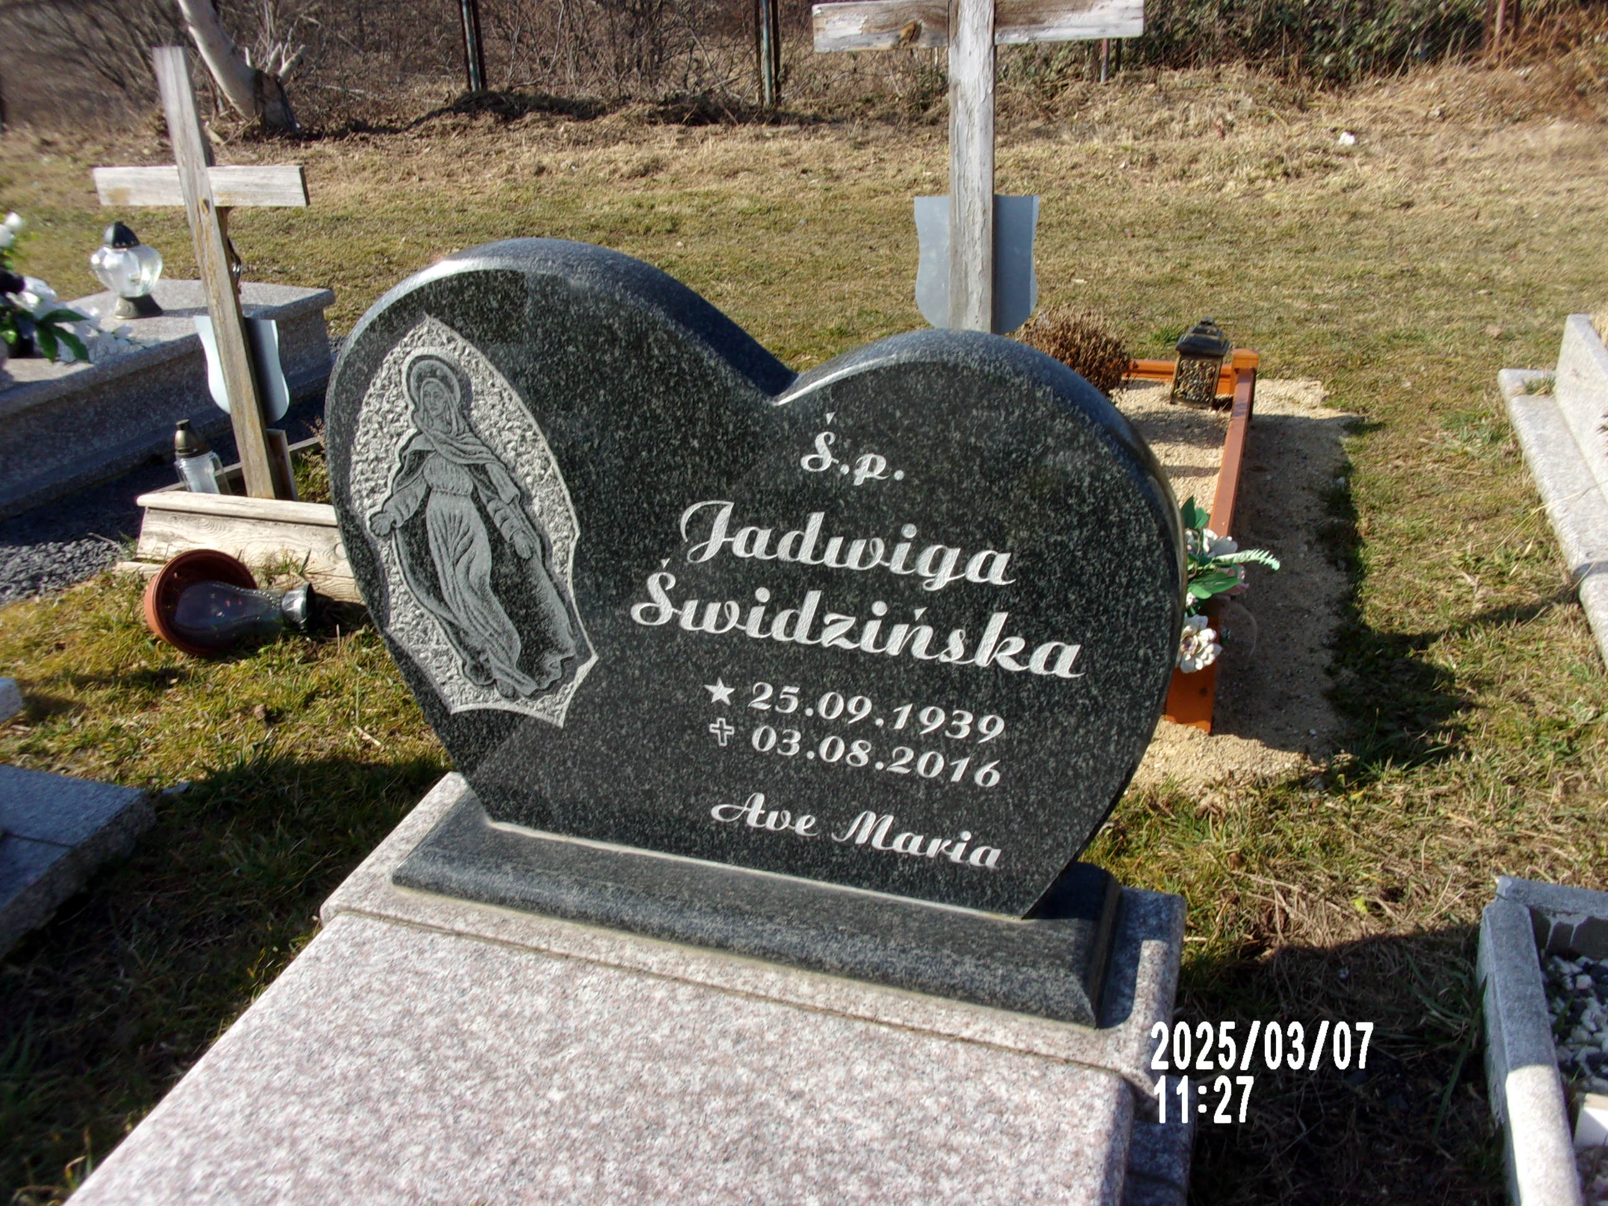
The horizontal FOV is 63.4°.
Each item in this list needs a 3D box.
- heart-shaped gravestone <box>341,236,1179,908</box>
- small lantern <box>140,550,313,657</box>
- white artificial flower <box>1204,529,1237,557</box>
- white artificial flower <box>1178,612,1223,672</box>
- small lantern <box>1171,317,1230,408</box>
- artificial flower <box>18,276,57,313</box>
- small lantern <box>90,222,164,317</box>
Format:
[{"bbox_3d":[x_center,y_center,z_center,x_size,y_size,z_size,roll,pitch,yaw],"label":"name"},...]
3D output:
[{"bbox_3d":[-0.079,0.007,1.560,1.000,0.830,0.260,7,27,17],"label":"heart-shaped gravestone"},{"bbox_3d":[-1.143,0.001,2.587,0.310,0.195,0.195,-6,26,-8],"label":"small lantern"},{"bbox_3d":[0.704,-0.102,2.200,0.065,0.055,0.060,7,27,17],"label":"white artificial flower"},{"bbox_3d":[0.643,0.067,2.130,0.090,0.095,0.060,7,27,17],"label":"white artificial flower"},{"bbox_3d":[1.146,-0.694,3.750,0.150,0.245,0.150,7,27,17],"label":"small lantern"},{"bbox_3d":[-2.170,-0.873,3.680,0.110,0.100,0.090,-16,29,-27],"label":"artificial flower"},{"bbox_3d":[-2.082,-1.024,4.000,0.210,0.275,0.180,-14,29,-24],"label":"small lantern"}]

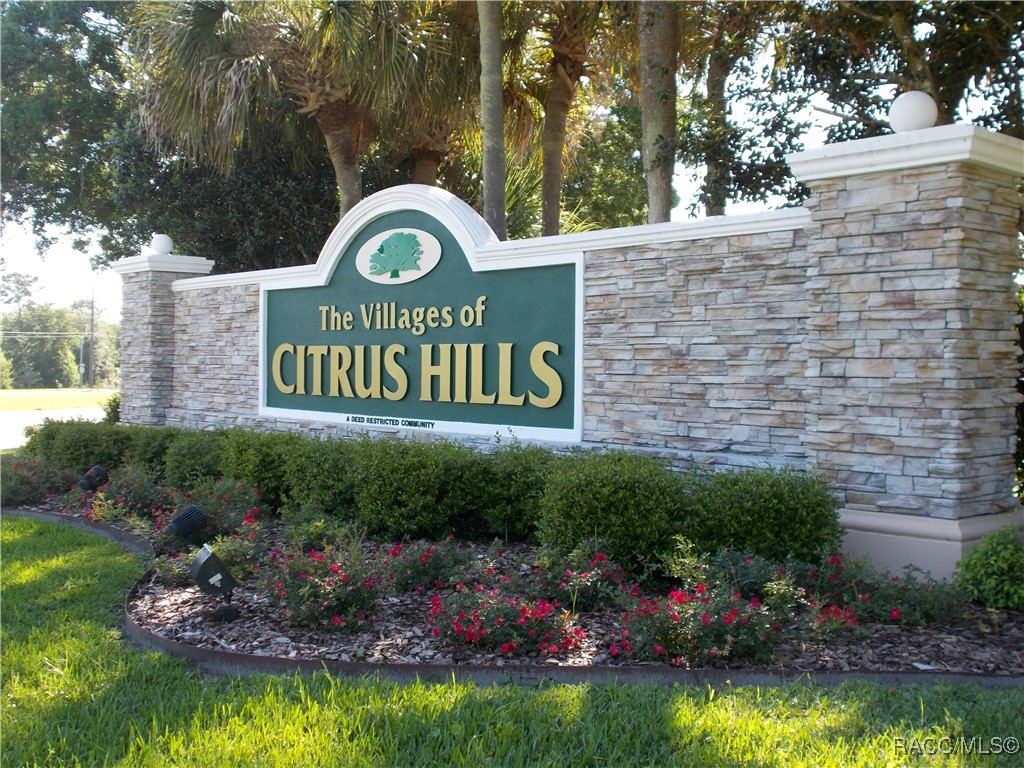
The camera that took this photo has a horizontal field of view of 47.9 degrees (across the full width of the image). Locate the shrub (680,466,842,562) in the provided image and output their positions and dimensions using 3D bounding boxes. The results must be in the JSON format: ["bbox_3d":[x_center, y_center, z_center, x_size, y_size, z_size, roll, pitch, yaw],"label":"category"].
[{"bbox_3d":[1.694,0.947,7.848,1.050,0.718,1.100,0,1,0],"label":"shrub"}]

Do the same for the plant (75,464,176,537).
[{"bbox_3d":[-3.637,1.036,10.800,0.920,0.500,0.800,0,1,-19],"label":"plant"}]

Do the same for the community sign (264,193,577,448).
[{"bbox_3d":[-1.306,-0.870,13.184,0.200,2.693,6.366,-1,1,-40],"label":"community sign"}]

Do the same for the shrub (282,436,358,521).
[{"bbox_3d":[-1.739,0.868,10.586,0.800,0.738,0.850,-1,1,-40],"label":"shrub"}]

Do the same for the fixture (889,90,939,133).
[{"bbox_3d":[3.045,-2.063,8.750,0.350,0.350,0.350,0,1,-40],"label":"fixture"}]

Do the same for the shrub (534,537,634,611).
[{"bbox_3d":[0.460,1.173,7.220,0.600,0.420,0.550,1,1,4],"label":"shrub"}]

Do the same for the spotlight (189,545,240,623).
[{"bbox_3d":[-1.753,1.145,6.800,0.250,0.450,0.200,0,1,-37],"label":"spotlight"}]

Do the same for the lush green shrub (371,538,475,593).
[{"bbox_3d":[-0.609,1.198,7.850,0.700,0.330,0.620,0,1,-4],"label":"lush green shrub"}]

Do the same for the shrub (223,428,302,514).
[{"bbox_3d":[-2.421,0.838,11.284,0.850,0.766,0.900,-1,1,-40],"label":"shrub"}]

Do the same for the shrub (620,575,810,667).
[{"bbox_3d":[1.081,1.200,6.220,0.970,0.410,0.720,1,1,10],"label":"shrub"}]

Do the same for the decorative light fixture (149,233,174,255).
[{"bbox_3d":[-5.576,-2.230,18.406,0.325,0.330,0.325,-1,1,-40],"label":"decorative light fixture"}]

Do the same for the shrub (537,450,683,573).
[{"bbox_3d":[0.699,0.899,8.298,1.050,0.786,1.000,0,1,0],"label":"shrub"}]

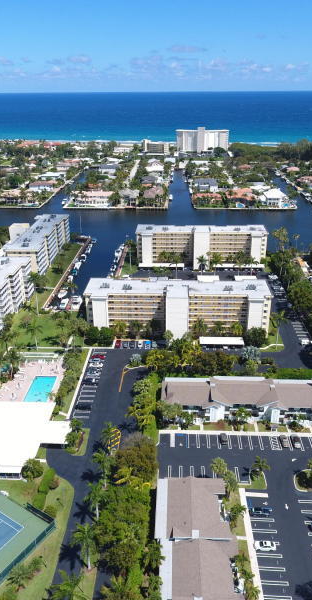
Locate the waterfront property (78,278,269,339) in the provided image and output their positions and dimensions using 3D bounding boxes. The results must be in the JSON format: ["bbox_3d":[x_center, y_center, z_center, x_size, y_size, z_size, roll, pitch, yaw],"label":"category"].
[{"bbox_3d":[9.020,3.482,191.754,74.500,19.200,21.000,1,24,2],"label":"waterfront property"}]

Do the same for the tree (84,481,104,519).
[{"bbox_3d":[-13.636,46.902,106.634,4.800,10.600,4.800,1,24,2],"label":"tree"}]

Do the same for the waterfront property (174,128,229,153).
[{"bbox_3d":[72.861,-248.570,719.853,81.000,36.000,23.000,1,24,3],"label":"waterfront property"}]

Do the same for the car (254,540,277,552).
[{"bbox_3d":[24.153,53.866,101.871,4.500,1.450,1.820,0,24,1],"label":"car"}]

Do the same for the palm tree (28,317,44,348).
[{"bbox_3d":[-46.313,14.404,178.264,6.200,11.100,6.200,0,24,0],"label":"palm tree"}]

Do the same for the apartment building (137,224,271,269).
[{"bbox_3d":[26.520,-32.082,268.563,75.000,20.500,23.500,1,24,2],"label":"apartment building"}]

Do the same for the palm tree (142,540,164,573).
[{"bbox_3d":[-0.475,53.946,95.622,4.900,7.300,4.900,0,24,0],"label":"palm tree"}]

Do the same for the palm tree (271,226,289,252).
[{"bbox_3d":[72.893,-32.027,269.658,7.800,19.000,7.800,0,24,0],"label":"palm tree"}]

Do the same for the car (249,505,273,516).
[{"bbox_3d":[24.882,49.915,109.047,4.800,1.400,1.820,1,24,2],"label":"car"}]

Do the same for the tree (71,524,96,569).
[{"bbox_3d":[-13.969,51.653,94.666,5.200,10.600,5.200,1,24,2],"label":"tree"}]

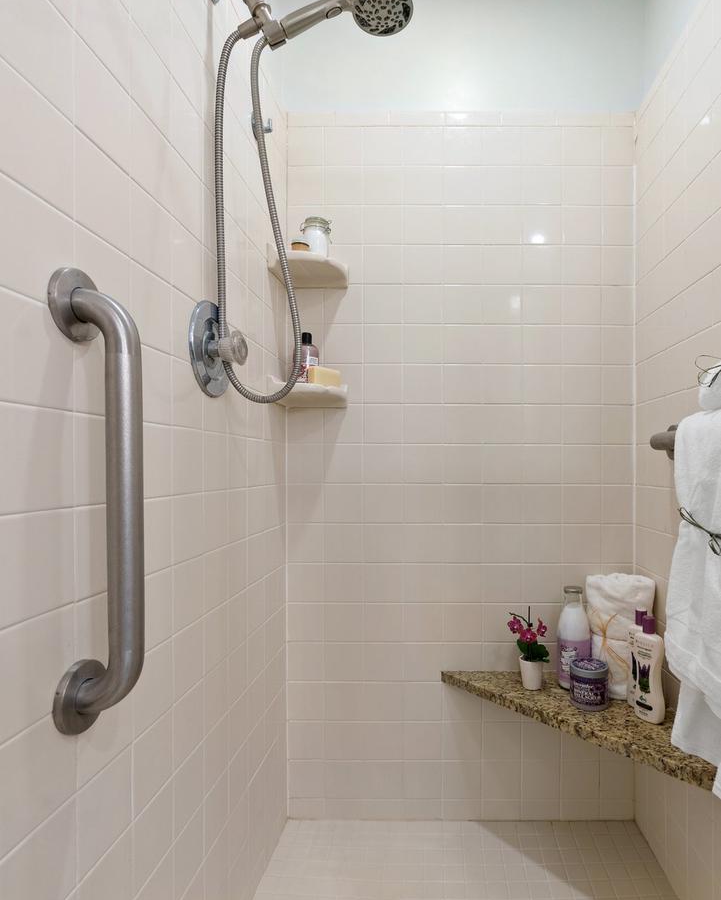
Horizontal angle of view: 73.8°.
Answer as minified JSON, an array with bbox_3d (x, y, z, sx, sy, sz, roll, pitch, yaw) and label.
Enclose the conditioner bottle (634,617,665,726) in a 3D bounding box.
[{"bbox_3d":[0.666,0.503,1.108,0.038,0.238,0.060,0,0,-43],"label":"conditioner bottle"}]

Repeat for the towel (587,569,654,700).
[{"bbox_3d":[0.660,0.474,1.240,0.158,0.290,0.110,0,-1,21],"label":"towel"}]

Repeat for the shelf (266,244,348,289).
[{"bbox_3d":[-0.132,-0.487,1.269,0.186,0.064,0.175,0,-1,3],"label":"shelf"}]

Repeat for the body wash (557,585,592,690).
[{"bbox_3d":[0.573,0.494,1.282,0.094,0.257,0.094,0,0,36],"label":"body wash"}]

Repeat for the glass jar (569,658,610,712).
[{"bbox_3d":[0.557,0.572,1.172,0.086,0.094,0.086,0,-1,20],"label":"glass jar"}]

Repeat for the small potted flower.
[{"bbox_3d":[0.446,0.518,1.269,0.109,0.208,0.086,0,0,19],"label":"small potted flower"}]

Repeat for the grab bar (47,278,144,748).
[{"bbox_3d":[-0.290,0.059,0.551,0.076,0.537,0.083,0,0,5],"label":"grab bar"}]

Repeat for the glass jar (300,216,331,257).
[{"bbox_3d":[-0.119,-0.547,1.277,0.077,0.114,0.069,0,0,-5],"label":"glass jar"}]

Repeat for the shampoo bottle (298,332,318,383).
[{"bbox_3d":[-0.143,-0.233,1.270,0.064,0.156,0.052,0,-1,-3],"label":"shampoo bottle"}]

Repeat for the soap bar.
[{"bbox_3d":[-0.098,-0.191,1.281,0.087,0.045,0.041,0,0,-42],"label":"soap bar"}]

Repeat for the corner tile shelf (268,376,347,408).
[{"bbox_3d":[-0.132,-0.153,1.270,0.186,0.067,0.173,0,-1,3],"label":"corner tile shelf"}]

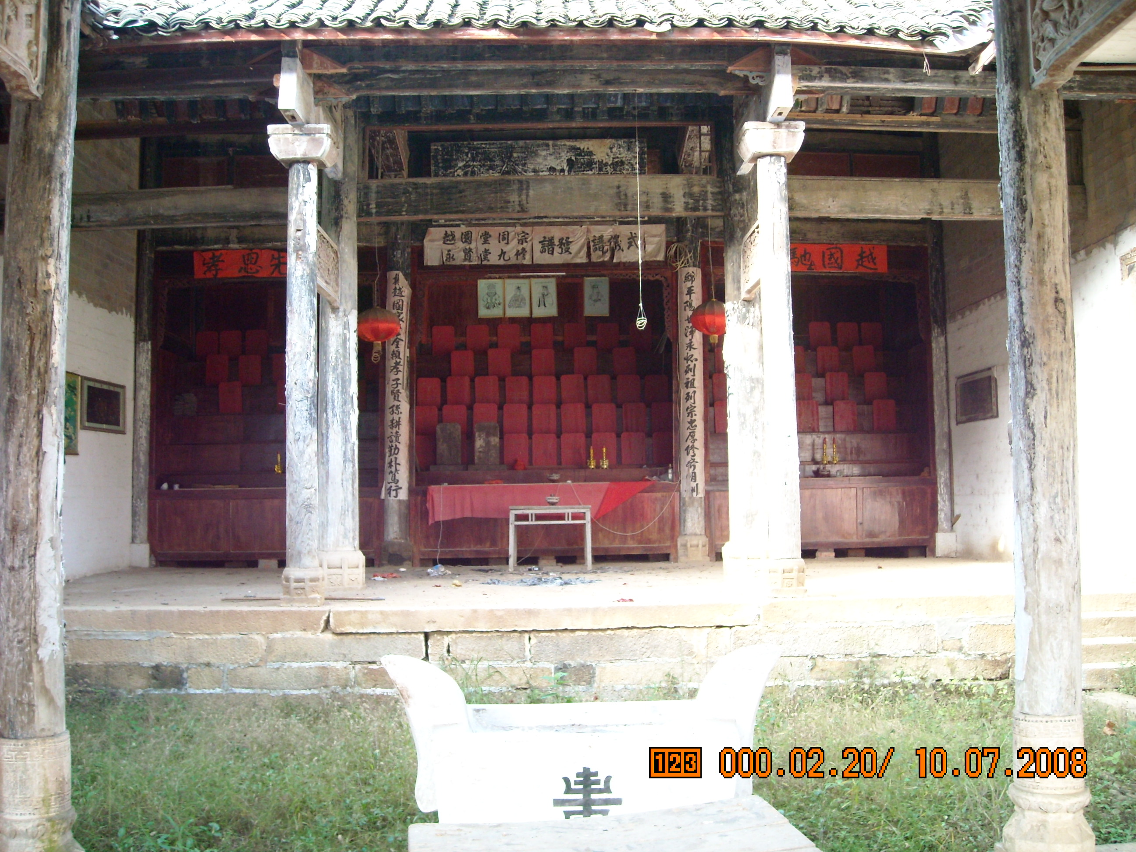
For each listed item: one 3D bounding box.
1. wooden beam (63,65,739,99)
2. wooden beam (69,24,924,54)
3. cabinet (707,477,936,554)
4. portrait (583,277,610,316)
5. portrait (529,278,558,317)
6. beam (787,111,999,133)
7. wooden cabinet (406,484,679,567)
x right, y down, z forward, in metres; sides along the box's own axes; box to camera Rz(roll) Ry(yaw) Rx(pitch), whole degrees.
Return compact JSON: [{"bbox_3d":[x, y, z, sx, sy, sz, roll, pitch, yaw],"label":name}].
[{"bbox_3d":[-1.615,-2.987,10.105,6.494,0.280,0.240,-1,-4,-1],"label":"wooden beam"},{"bbox_3d":[-0.377,-2.980,8.866,6.780,0.180,0.100,-1,-4,-1],"label":"wooden beam"},{"bbox_3d":[3.530,1.310,16.280,3.203,1.133,0.550,-1,-4,-1],"label":"cabinet"},{"bbox_3d":[0.404,-1.826,16.262,0.351,0.561,0.030,-1,-4,-1],"label":"portrait"},{"bbox_3d":[-0.382,-2.055,18.425,0.446,0.628,0.031,-1,-4,-1],"label":"portrait"},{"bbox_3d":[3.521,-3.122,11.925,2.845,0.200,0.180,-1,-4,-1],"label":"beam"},{"bbox_3d":[-0.331,1.358,15.962,3.627,1.087,0.779,-1,-4,-1],"label":"wooden cabinet"}]

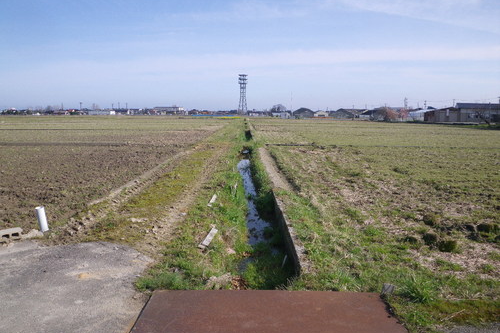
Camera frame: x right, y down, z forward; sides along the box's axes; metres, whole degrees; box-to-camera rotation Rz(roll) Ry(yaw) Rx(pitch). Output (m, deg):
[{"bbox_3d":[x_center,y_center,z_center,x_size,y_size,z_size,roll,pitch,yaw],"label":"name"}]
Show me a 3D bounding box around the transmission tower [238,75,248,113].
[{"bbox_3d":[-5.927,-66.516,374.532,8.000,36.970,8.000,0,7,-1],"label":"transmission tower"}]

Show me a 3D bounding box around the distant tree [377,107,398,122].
[{"bbox_3d":[26.980,-10.171,79.351,4.300,2.780,3.900,3,8,18],"label":"distant tree"}]

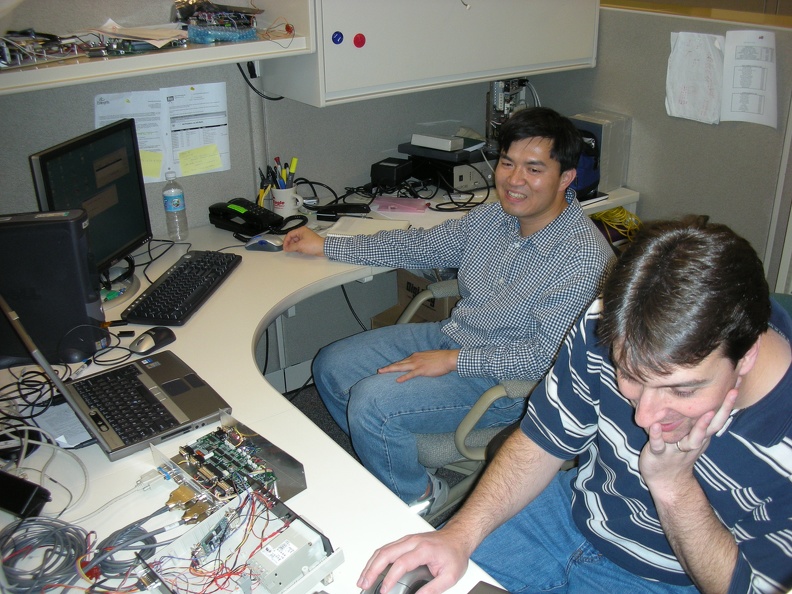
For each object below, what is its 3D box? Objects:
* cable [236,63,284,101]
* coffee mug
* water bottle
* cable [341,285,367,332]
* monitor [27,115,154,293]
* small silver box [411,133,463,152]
[{"bbox_3d":[-0.421,-0.653,2.430,0.130,0.120,0.060,-18,30,-32],"label":"cable"},{"bbox_3d":[-0.353,-0.317,2.659,0.113,0.097,0.084,-5,25,-7],"label":"coffee mug"},{"bbox_3d":[-0.678,-0.275,2.451,0.067,0.212,0.067,-8,26,-15],"label":"water bottle"},{"bbox_3d":[-0.149,0.038,2.828,0.090,0.175,0.040,-18,30,-32],"label":"cable"},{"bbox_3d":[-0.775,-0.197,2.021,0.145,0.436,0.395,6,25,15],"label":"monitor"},{"bbox_3d":[0.154,-0.572,2.948,0.184,0.041,0.073,20,32,37],"label":"small silver box"}]

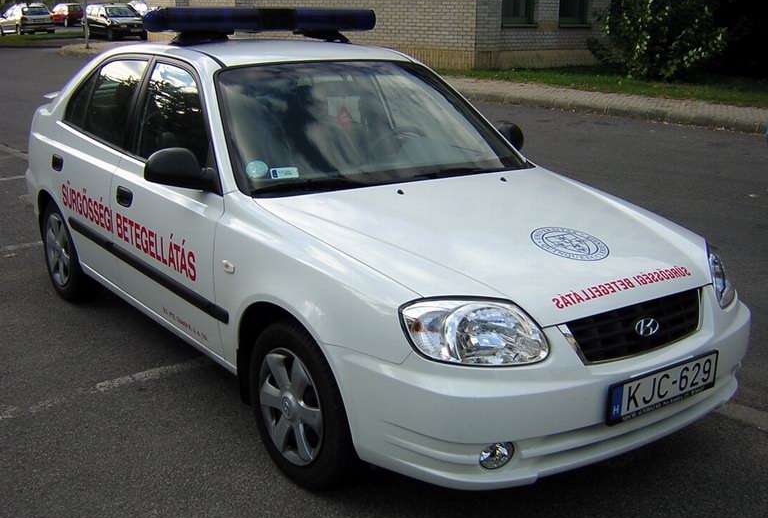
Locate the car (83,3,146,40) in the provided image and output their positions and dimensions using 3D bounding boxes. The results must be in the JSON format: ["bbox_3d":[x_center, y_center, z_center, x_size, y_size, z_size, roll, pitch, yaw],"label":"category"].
[{"bbox_3d":[-11.810,-10.399,35.000,1.690,1.440,4.250,-7,17,-30],"label":"car"}]

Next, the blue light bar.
[{"bbox_3d":[-0.596,-1.150,3.852,1.240,0.120,0.270,-9,18,-36],"label":"blue light bar"}]

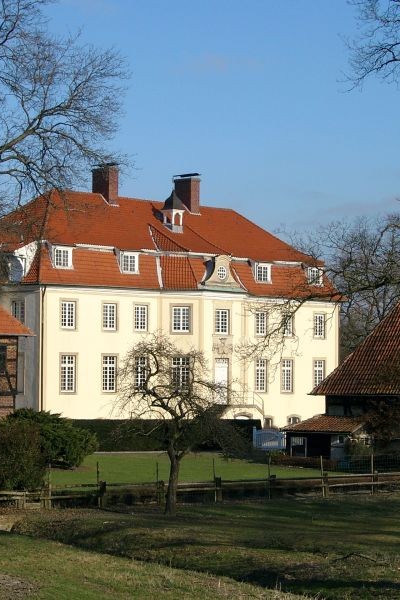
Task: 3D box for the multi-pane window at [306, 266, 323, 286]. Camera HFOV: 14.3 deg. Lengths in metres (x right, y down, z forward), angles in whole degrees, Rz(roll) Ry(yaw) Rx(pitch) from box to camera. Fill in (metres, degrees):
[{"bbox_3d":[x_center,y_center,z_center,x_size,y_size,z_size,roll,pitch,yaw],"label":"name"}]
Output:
[{"bbox_3d":[8.488,-1.791,123.390,1.500,1.550,0.900,3,-5,-44],"label":"multi-pane window"}]

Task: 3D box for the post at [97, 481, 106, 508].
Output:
[{"bbox_3d":[-2.668,5.269,43.200,0.200,0.760,0.190,2,-4,-31],"label":"post"}]

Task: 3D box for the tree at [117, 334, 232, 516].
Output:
[{"bbox_3d":[-0.640,3.148,40.000,2.900,4.500,2.800,0,-3,0],"label":"tree"}]

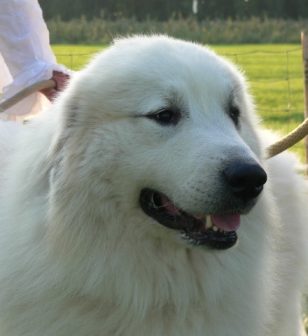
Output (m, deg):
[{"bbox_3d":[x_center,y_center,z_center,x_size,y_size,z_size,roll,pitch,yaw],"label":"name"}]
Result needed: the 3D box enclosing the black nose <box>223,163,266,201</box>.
[{"bbox_3d":[0.108,0.016,1.550,0.046,0.040,0.034,0,12,-35],"label":"black nose"}]

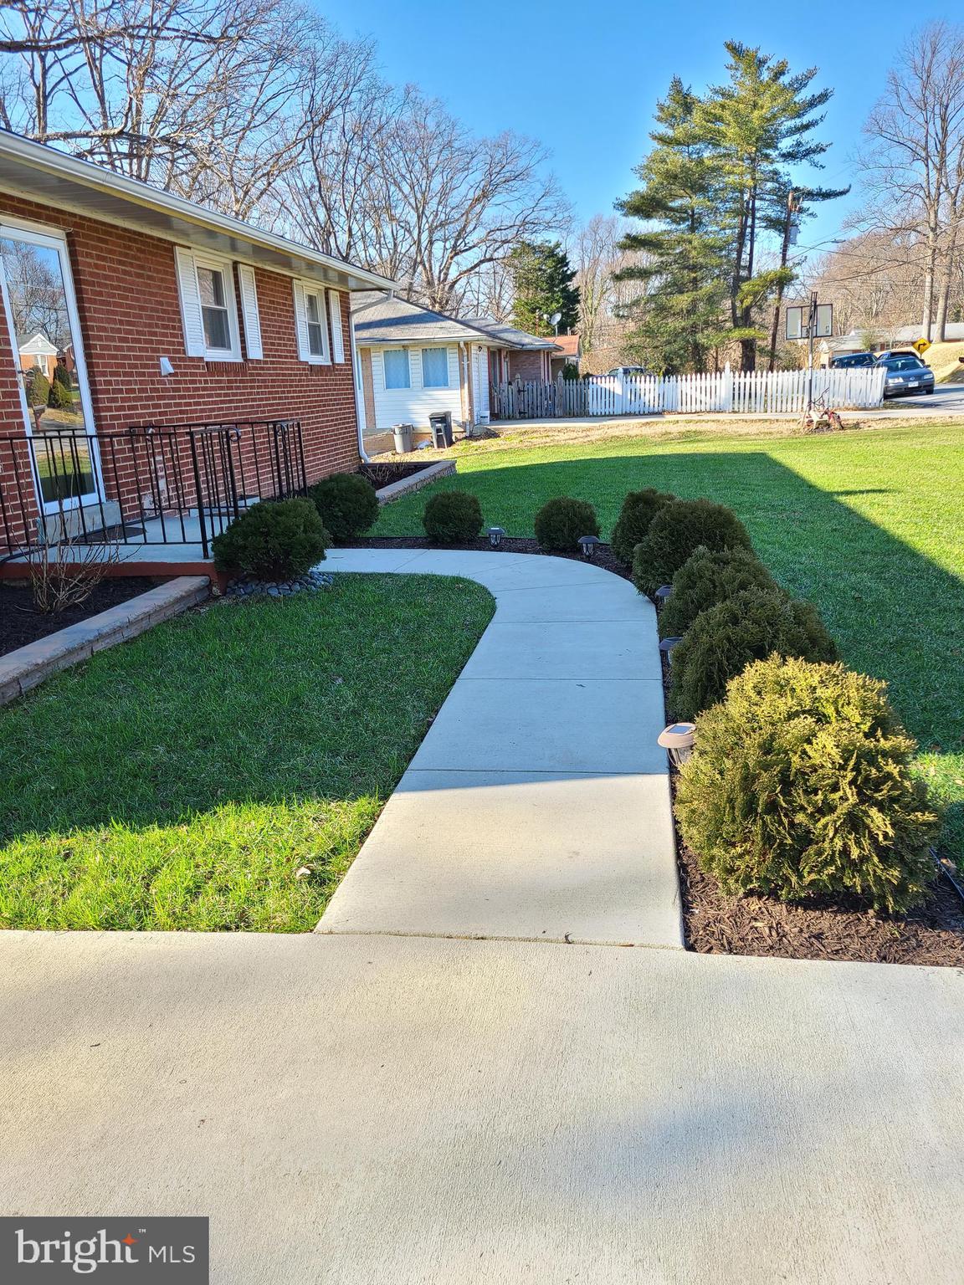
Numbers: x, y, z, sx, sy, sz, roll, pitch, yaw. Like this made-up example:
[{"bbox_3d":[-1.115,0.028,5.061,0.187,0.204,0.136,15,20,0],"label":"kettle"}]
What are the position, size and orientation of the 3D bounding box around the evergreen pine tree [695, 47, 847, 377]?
[{"bbox_3d":[12.750,-18.300,43.400,6.500,14.600,6.400,0,15,9],"label":"evergreen pine tree"}]

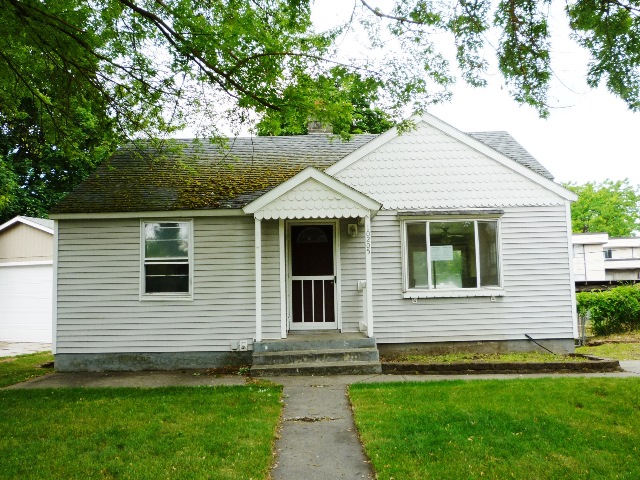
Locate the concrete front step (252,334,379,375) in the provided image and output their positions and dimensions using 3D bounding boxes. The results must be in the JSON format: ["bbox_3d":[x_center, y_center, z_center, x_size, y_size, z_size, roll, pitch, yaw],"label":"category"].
[{"bbox_3d":[-0.062,1.938,9.206,2.035,0.498,1.670,-1,-5,0],"label":"concrete front step"}]

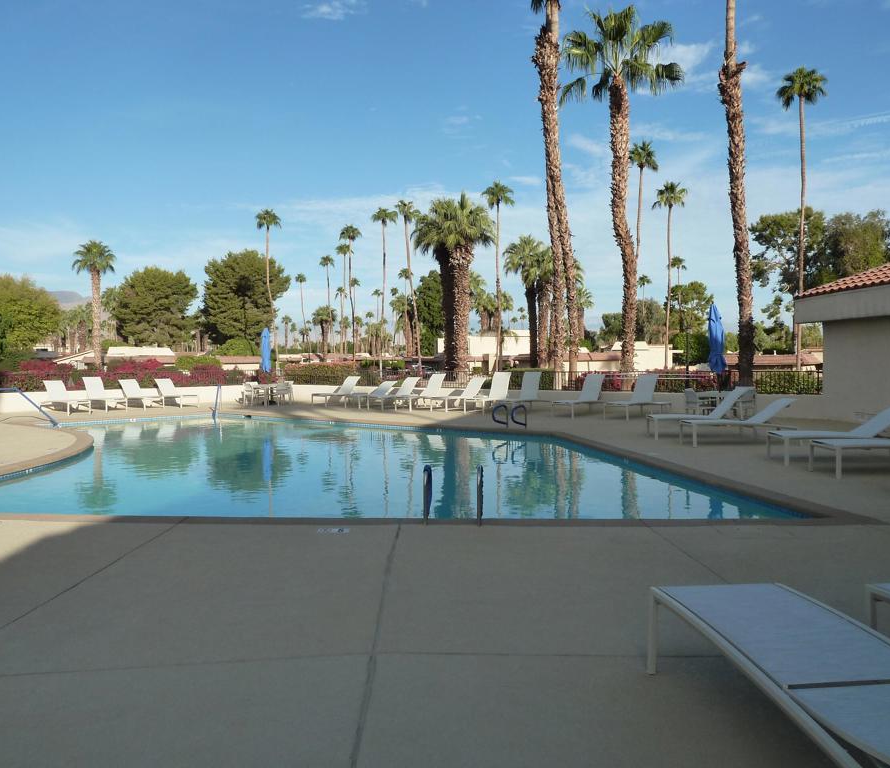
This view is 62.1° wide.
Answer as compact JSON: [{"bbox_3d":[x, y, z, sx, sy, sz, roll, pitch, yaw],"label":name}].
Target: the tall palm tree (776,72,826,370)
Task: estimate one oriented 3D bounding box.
[{"bbox_3d":[20.759,-8.950,42.755,2.900,18.620,2.900,0,2,0],"label":"tall palm tree"}]

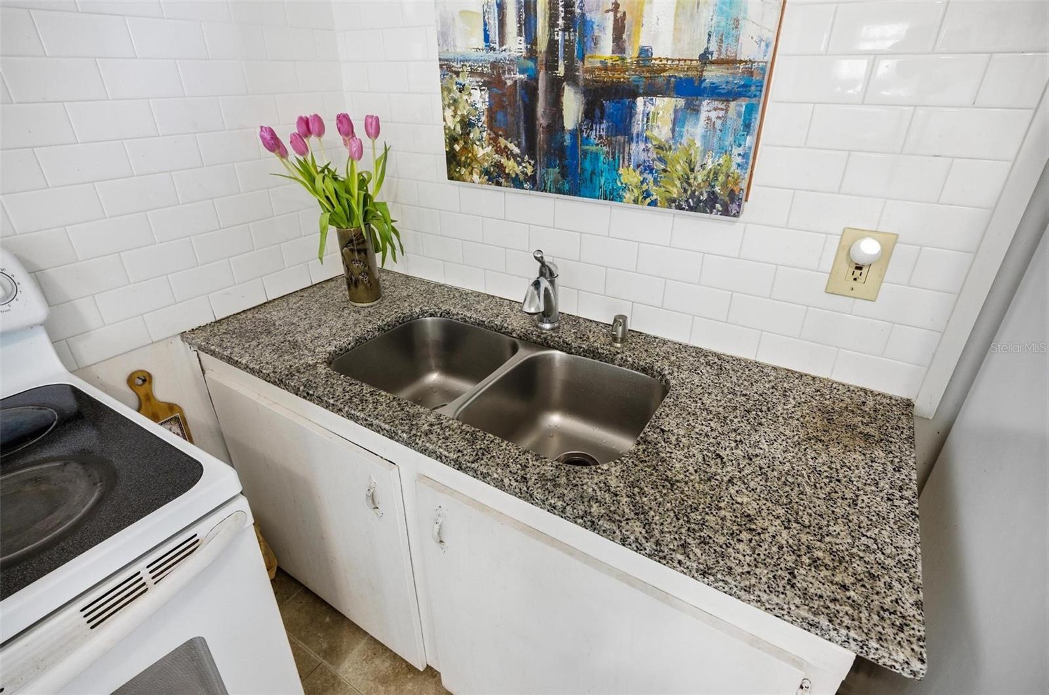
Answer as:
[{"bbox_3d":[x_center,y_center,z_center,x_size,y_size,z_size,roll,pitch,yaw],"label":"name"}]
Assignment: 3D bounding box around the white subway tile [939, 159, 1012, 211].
[{"bbox_3d":[0.760,-0.278,0.886,0.073,0.075,0.010,16,32,28],"label":"white subway tile"}]

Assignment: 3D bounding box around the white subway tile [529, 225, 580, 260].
[{"bbox_3d":[0.080,-0.274,1.373,0.151,0.075,0.008,16,32,28],"label":"white subway tile"}]

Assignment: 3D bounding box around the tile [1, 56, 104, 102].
[{"bbox_3d":[-0.909,-0.519,1.015,0.010,0.075,0.153,16,32,28],"label":"tile"}]

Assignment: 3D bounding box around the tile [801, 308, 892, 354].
[{"bbox_3d":[0.666,-0.036,1.087,0.152,0.076,0.010,16,32,28],"label":"tile"}]

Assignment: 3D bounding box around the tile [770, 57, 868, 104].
[{"bbox_3d":[0.536,-0.482,0.945,0.152,0.076,0.010,16,32,28],"label":"tile"}]

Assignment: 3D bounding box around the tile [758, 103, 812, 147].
[{"bbox_3d":[0.469,-0.431,1.014,0.151,0.075,0.008,16,32,28],"label":"tile"}]

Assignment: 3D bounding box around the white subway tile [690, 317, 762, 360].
[{"bbox_3d":[0.469,-0.025,1.226,0.152,0.075,0.010,16,32,28],"label":"white subway tile"}]

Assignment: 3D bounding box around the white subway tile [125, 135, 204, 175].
[{"bbox_3d":[-0.831,-0.446,1.210,0.009,0.075,0.155,16,32,28],"label":"white subway tile"}]

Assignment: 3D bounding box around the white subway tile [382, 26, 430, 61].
[{"bbox_3d":[-0.312,-0.796,1.378,0.152,0.076,0.010,16,32,28],"label":"white subway tile"}]

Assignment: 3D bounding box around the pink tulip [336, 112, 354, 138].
[{"bbox_3d":[-0.449,-0.555,1.309,0.038,0.060,0.038,-6,27,3],"label":"pink tulip"}]

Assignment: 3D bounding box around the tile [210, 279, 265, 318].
[{"bbox_3d":[-0.785,-0.139,1.438,0.008,0.072,0.151,16,32,28],"label":"tile"}]

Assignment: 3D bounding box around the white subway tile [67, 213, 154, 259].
[{"bbox_3d":[-0.910,-0.247,1.159,0.009,0.076,0.153,16,32,28],"label":"white subway tile"}]

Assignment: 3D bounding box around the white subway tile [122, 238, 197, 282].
[{"bbox_3d":[-0.872,-0.211,1.256,0.010,0.076,0.152,17,32,29],"label":"white subway tile"}]

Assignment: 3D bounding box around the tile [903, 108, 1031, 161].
[{"bbox_3d":[0.736,-0.359,0.878,0.152,0.076,0.009,16,32,28],"label":"tile"}]

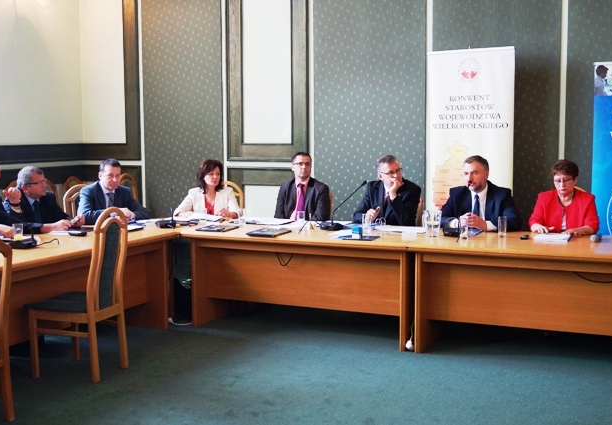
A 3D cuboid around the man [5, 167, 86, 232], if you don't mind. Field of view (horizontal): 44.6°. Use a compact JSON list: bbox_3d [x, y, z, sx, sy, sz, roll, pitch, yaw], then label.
[{"bbox_3d":[-2.286,0.241,6.241,0.800,1.280,0.620,4,7,39],"label":"man"}]

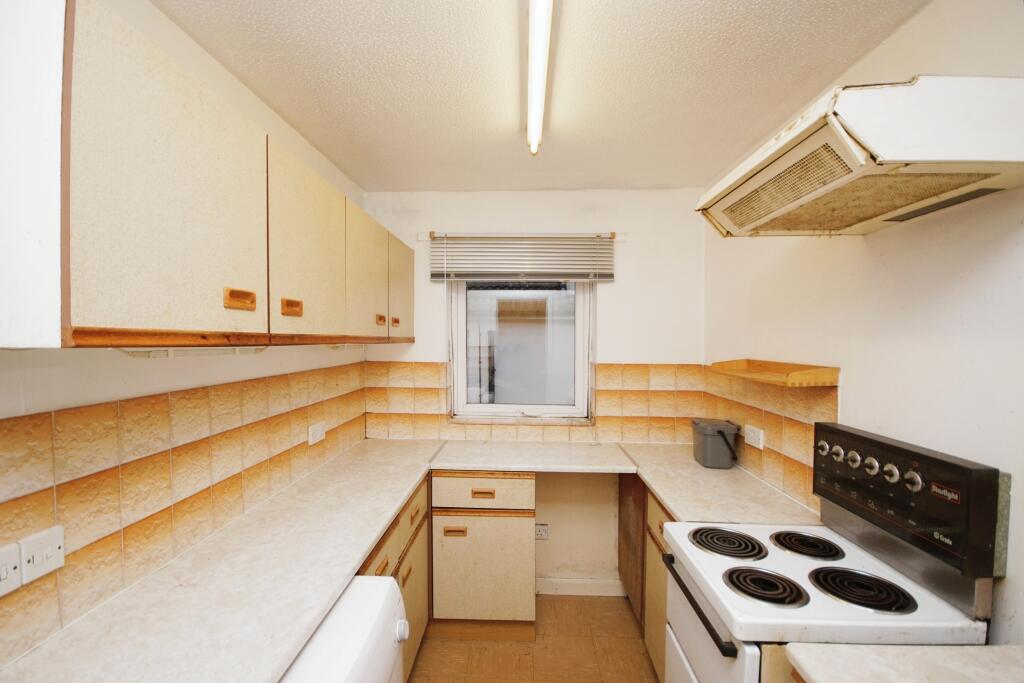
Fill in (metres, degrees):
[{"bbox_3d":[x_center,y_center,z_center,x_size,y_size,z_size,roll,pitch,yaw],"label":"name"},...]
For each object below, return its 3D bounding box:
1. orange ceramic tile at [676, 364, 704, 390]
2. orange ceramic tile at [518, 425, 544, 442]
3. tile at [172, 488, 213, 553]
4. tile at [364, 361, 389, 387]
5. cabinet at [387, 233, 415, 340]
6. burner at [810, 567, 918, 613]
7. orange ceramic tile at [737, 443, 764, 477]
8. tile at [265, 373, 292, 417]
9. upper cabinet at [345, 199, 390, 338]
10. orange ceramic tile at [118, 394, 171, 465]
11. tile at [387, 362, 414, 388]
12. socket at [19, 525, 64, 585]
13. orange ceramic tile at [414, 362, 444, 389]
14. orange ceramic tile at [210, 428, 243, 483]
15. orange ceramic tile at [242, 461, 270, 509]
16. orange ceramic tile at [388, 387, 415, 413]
[{"bbox_3d":[1.020,0.212,2.456,0.156,0.148,0.010,0,1,3],"label":"orange ceramic tile"},{"bbox_3d":[0.111,0.541,2.510,0.151,0.095,0.010,0,1,3],"label":"orange ceramic tile"},{"bbox_3d":[-0.917,0.511,1.226,0.010,0.147,0.150,0,0,2],"label":"tile"},{"bbox_3d":[-0.803,0.198,2.552,0.138,0.152,0.010,0,1,3],"label":"tile"},{"bbox_3d":[-0.721,-0.258,2.252,0.293,0.533,0.452,0,1,3],"label":"cabinet"},{"bbox_3d":[0.834,0.594,1.024,0.197,0.025,0.197,0,1,2],"label":"burner"},{"bbox_3d":[1.095,0.527,1.910,0.010,0.148,0.149,0,1,3],"label":"orange ceramic tile"},{"bbox_3d":[-0.928,0.214,1.693,0.010,0.154,0.143,0,1,3],"label":"tile"},{"bbox_3d":[-0.742,-0.255,1.783,0.305,0.530,0.490,0,0,2],"label":"upper cabinet"},{"bbox_3d":[-0.926,0.215,1.081,0.010,0.150,0.145,0,1,2],"label":"orange ceramic tile"},{"bbox_3d":[-0.647,0.197,2.500,0.150,0.150,0.010,0,1,2],"label":"tile"},{"bbox_3d":[-0.968,0.441,0.878,0.012,0.087,0.082,0,1,3],"label":"socket"},{"bbox_3d":[-0.494,0.199,2.493,0.155,0.150,0.010,0,1,2],"label":"orange ceramic tile"},{"bbox_3d":[-0.912,0.363,1.362,0.010,0.150,0.150,0,0,2],"label":"orange ceramic tile"},{"bbox_3d":[-0.909,0.514,1.510,0.010,0.148,0.145,0,1,2],"label":"orange ceramic tile"},{"bbox_3d":[-0.650,0.350,2.513,0.150,0.150,0.010,0,0,2],"label":"orange ceramic tile"}]

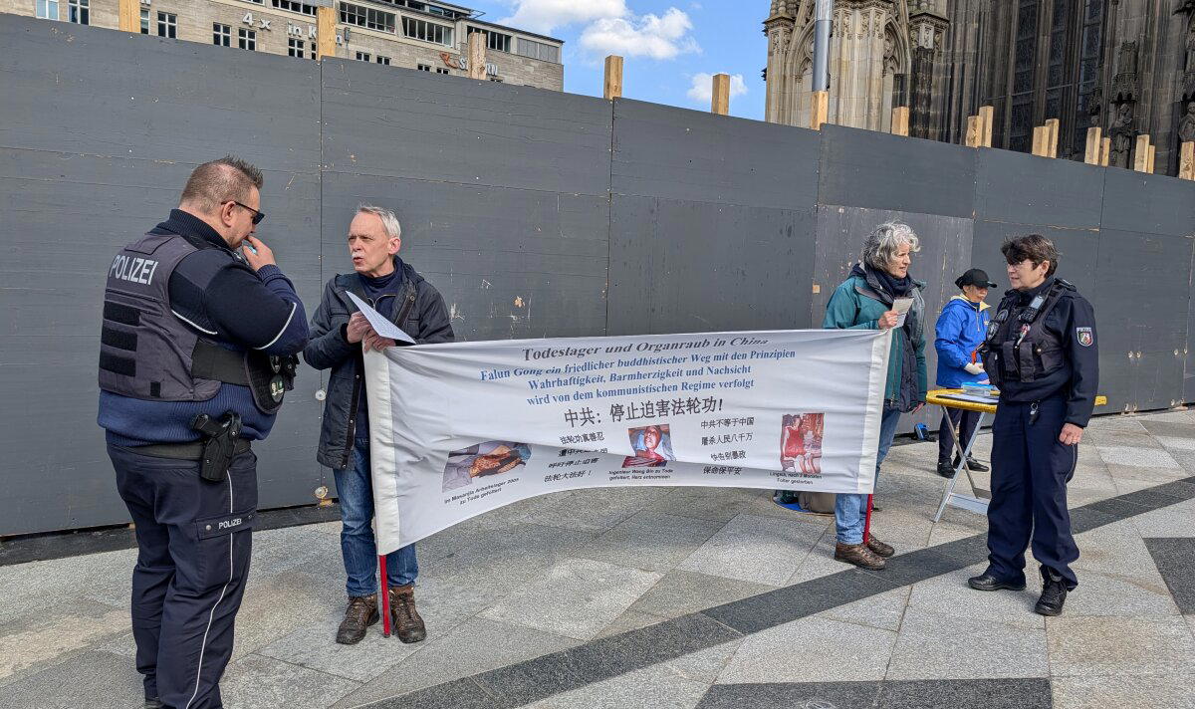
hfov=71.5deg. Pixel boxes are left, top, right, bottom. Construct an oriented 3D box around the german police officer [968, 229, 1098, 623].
[{"bbox_3d":[2.035,0.290,3.884,0.430,1.680,0.540,-1,5,-28],"label":"german police officer"}]

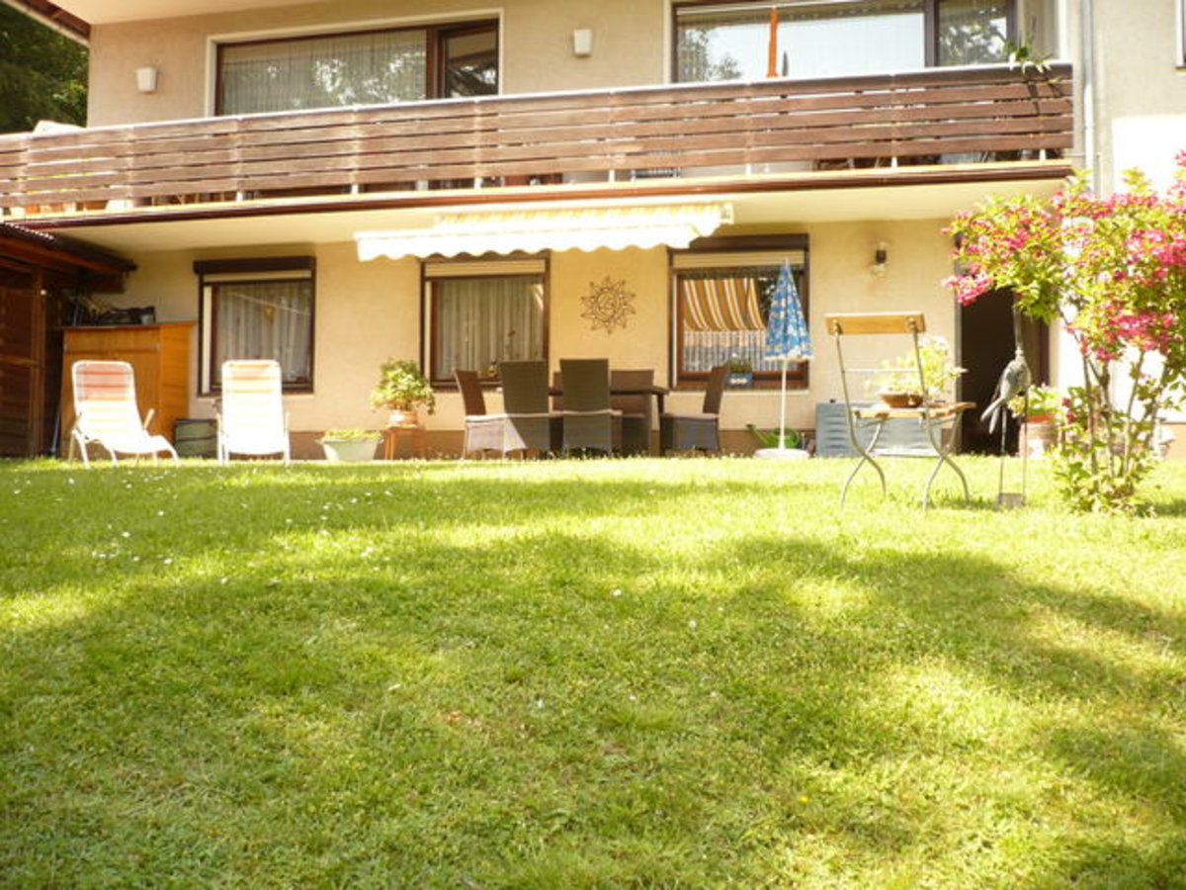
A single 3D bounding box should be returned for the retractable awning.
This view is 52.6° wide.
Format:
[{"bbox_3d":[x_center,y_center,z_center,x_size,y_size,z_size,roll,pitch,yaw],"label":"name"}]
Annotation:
[{"bbox_3d":[-0.391,-2.078,11.484,3.149,0.849,2.145,0,-2,13],"label":"retractable awning"}]

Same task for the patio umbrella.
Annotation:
[{"bbox_3d":[1.857,-0.793,11.524,0.490,1.920,0.490,0,-2,13],"label":"patio umbrella"}]

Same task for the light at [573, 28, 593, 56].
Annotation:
[{"bbox_3d":[-0.109,-4.691,13.966,0.220,0.310,0.150,0,-3,13],"label":"light"}]

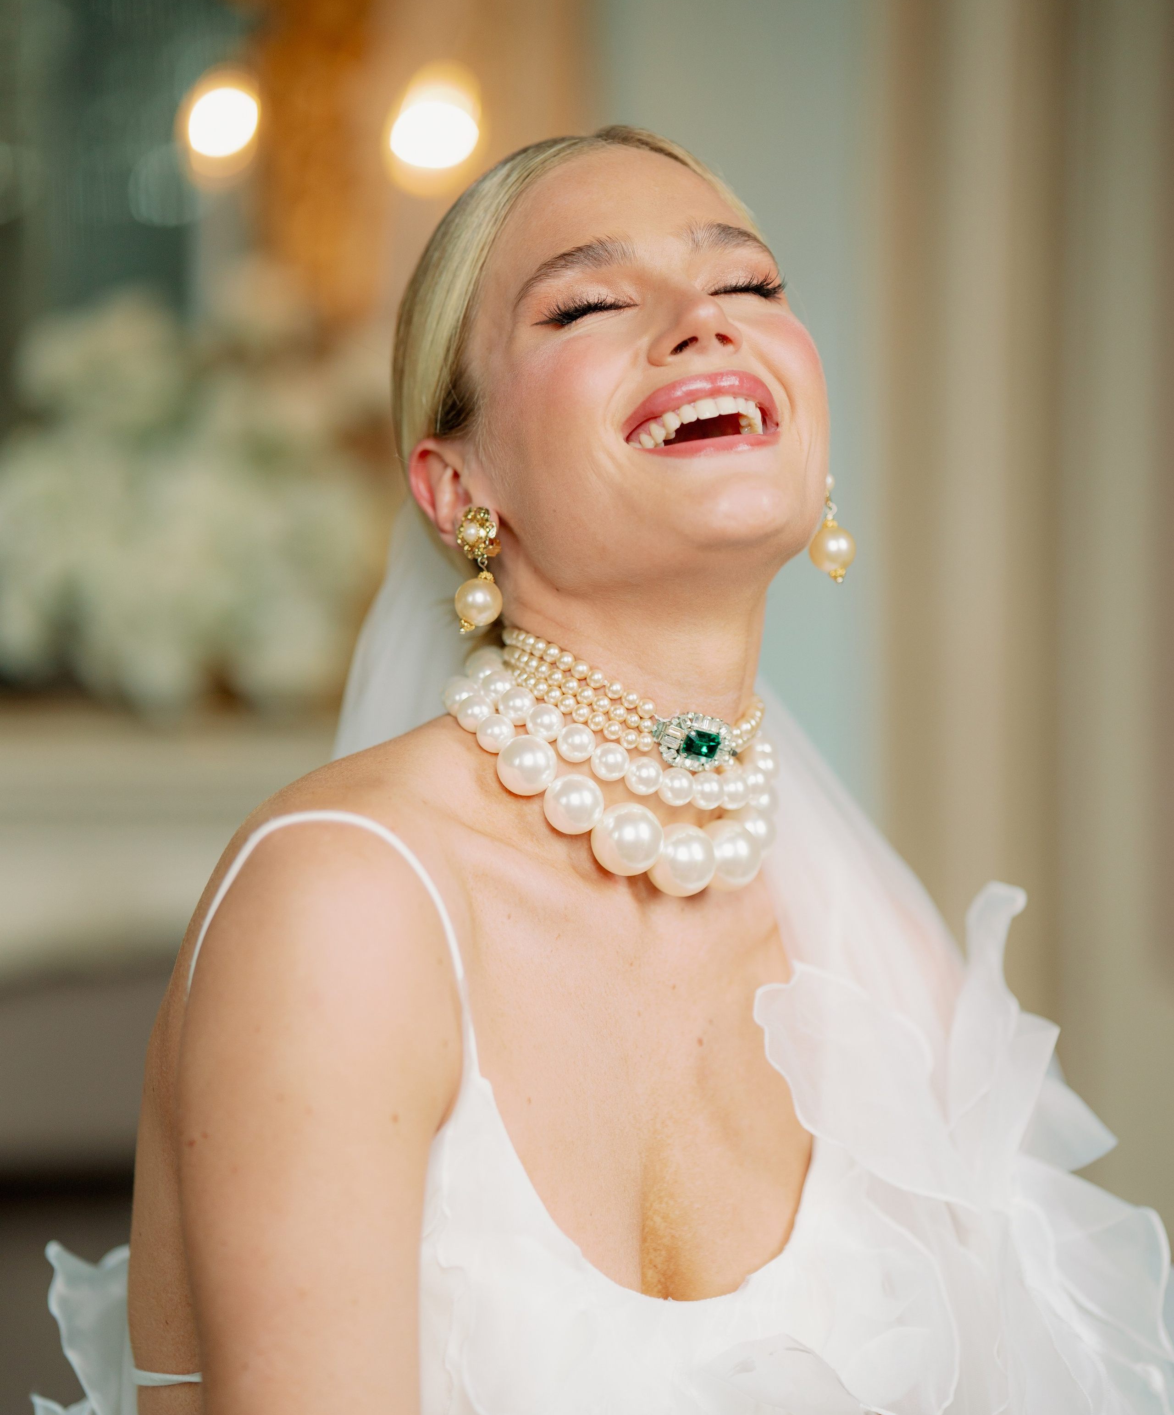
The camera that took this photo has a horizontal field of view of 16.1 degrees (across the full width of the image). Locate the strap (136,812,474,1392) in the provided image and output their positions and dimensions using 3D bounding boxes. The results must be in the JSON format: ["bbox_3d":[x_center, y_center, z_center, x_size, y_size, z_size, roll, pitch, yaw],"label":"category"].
[{"bbox_3d":[-0.105,0.149,1.575,0.160,0.215,0.055,8,12,42],"label":"strap"}]

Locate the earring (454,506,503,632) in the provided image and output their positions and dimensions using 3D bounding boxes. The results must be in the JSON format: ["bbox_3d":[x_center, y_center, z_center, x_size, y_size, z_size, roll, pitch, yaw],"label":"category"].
[{"bbox_3d":[-0.042,-0.054,1.615,0.019,0.049,0.019,7,11,37],"label":"earring"}]

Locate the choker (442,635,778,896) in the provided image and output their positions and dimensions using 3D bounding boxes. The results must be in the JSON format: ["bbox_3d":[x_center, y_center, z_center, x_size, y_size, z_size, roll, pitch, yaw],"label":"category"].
[{"bbox_3d":[0.009,0.017,1.620,0.132,0.085,0.135,-9,41,-46],"label":"choker"}]

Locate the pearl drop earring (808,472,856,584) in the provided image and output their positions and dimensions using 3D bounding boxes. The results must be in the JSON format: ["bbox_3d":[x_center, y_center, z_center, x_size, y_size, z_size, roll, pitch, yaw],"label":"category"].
[{"bbox_3d":[0.097,-0.073,1.650,0.019,0.049,0.019,0,9,0],"label":"pearl drop earring"}]

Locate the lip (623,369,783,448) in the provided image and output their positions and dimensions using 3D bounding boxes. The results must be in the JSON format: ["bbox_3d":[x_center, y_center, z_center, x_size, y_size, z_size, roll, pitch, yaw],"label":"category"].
[{"bbox_3d":[0.043,-0.109,1.555,0.060,0.034,0.024,-6,-32,-14],"label":"lip"}]

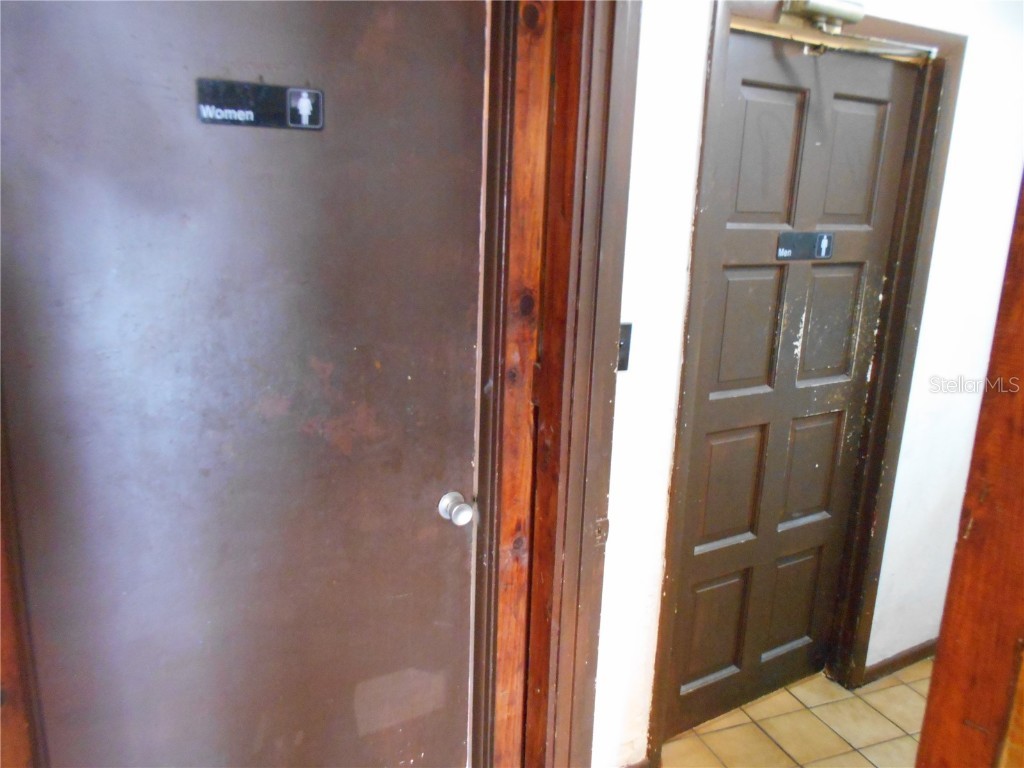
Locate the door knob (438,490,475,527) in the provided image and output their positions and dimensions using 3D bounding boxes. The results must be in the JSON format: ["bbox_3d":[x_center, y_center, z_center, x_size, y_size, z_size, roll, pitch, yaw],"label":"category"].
[{"bbox_3d":[-0.129,0.296,1.809,0.064,0.064,0.064,-7,16,-31],"label":"door knob"}]

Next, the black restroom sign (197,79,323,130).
[{"bbox_3d":[-0.458,-0.513,1.420,0.228,0.076,0.005,-7,16,-31],"label":"black restroom sign"}]

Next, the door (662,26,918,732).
[{"bbox_3d":[0.801,0.069,2.324,0.815,2.030,0.045,-7,16,-31],"label":"door"}]

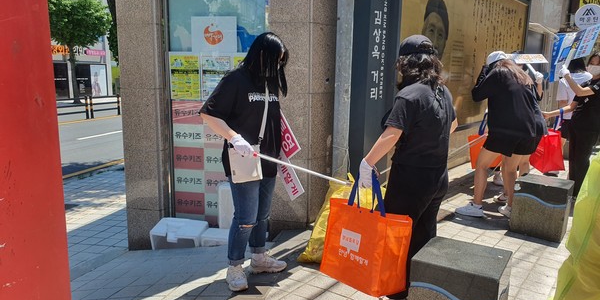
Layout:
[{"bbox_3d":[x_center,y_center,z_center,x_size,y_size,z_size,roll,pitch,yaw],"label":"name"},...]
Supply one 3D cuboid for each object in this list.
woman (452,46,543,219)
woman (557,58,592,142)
[{"bbox_3d":[1.880,-0.126,4.250,0.620,1.500,0.520,10,14,39],"label":"woman"},{"bbox_3d":[3.430,-0.410,5.750,0.450,1.550,0.330,0,11,-5],"label":"woman"}]

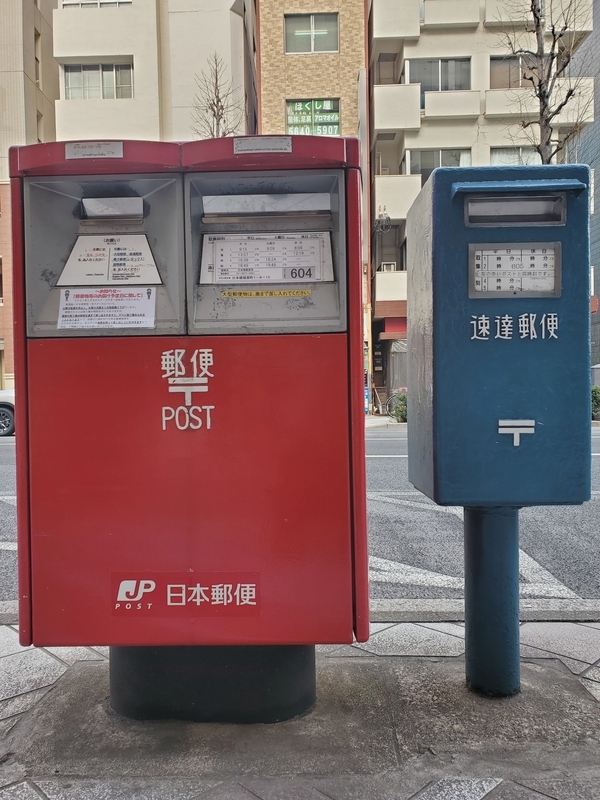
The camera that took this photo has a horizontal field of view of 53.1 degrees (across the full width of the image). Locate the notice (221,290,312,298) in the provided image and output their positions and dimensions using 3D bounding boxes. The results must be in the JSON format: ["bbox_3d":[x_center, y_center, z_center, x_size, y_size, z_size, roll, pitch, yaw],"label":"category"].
[{"bbox_3d":[-0.075,-0.238,1.359,0.203,0.018,0.010,-1,-17,1],"label":"notice"}]

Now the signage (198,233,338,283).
[{"bbox_3d":[-0.075,-0.328,1.387,0.305,0.130,0.010,-1,-17,1],"label":"signage"}]

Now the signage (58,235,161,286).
[{"bbox_3d":[-0.435,-0.324,1.391,0.242,0.128,0.010,-1,-17,1],"label":"signage"}]

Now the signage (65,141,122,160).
[{"bbox_3d":[-0.444,-0.539,1.298,0.125,0.036,0.010,-1,1,1],"label":"signage"}]

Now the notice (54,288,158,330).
[{"bbox_3d":[-0.434,-0.208,1.355,0.220,0.101,0.010,-1,-17,1],"label":"notice"}]

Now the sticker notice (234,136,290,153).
[{"bbox_3d":[-0.079,-0.547,1.294,0.125,0.034,0.010,-1,1,1],"label":"sticker notice"}]

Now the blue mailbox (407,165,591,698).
[{"bbox_3d":[0.507,0.107,1.565,0.368,1.312,0.387,-1,1,0],"label":"blue mailbox"}]

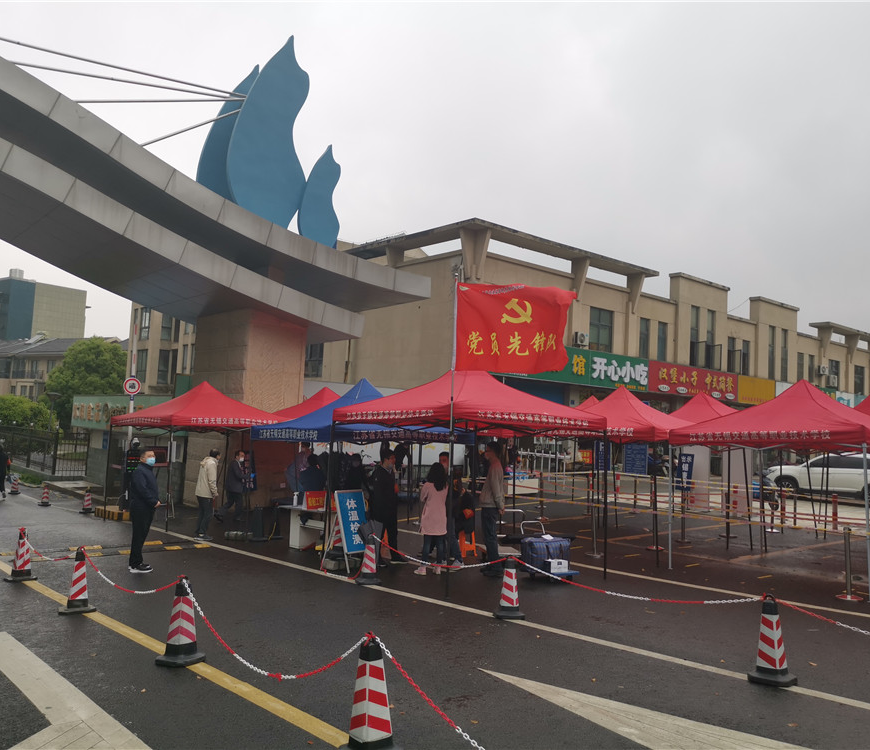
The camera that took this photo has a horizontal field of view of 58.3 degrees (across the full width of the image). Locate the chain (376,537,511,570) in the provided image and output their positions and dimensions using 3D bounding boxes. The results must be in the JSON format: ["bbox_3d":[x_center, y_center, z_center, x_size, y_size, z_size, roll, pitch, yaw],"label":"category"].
[{"bbox_3d":[-0.031,2.239,9.807,0.050,0.280,2.661,5,-7,-40],"label":"chain"}]

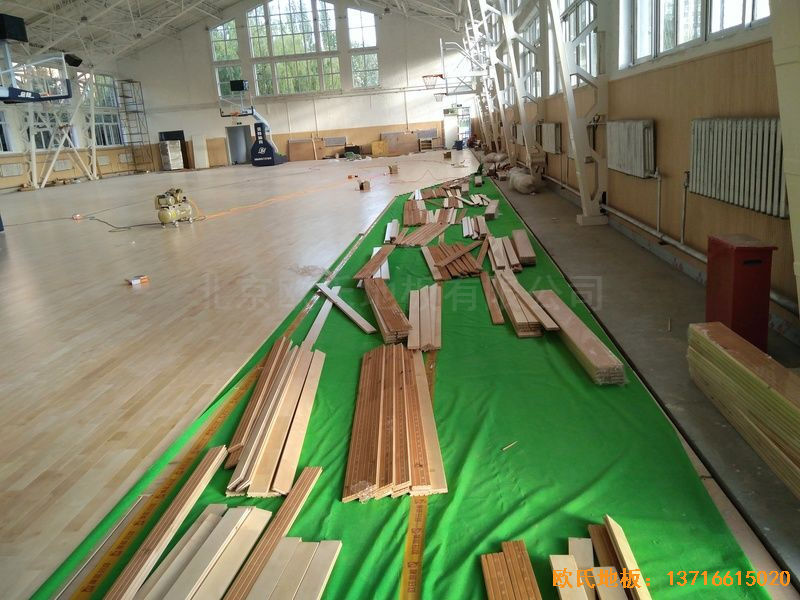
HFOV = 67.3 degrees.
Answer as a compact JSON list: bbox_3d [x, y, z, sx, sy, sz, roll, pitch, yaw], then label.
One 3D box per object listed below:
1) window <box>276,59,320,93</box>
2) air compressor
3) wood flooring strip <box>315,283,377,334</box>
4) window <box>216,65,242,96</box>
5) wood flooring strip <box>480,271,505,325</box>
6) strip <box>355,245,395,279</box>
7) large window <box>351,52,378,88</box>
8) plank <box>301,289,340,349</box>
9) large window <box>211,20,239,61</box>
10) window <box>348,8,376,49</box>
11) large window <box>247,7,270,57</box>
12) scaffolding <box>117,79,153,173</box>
[{"bbox_3d":[-6.372,-14.067,37.798,2.715,1.892,0.150,-3,16,6],"label":"window"},{"bbox_3d":[-4.483,-1.849,11.994,0.370,0.710,0.720,0,16,14],"label":"air compressor"},{"bbox_3d":[-0.490,0.047,5.139,0.073,0.024,1.701,-10,17,-18],"label":"wood flooring strip"},{"bbox_3d":[-10.717,-13.964,38.196,1.609,1.902,0.150,-3,16,6],"label":"window"},{"bbox_3d":[0.778,-0.044,5.149,0.072,0.022,1.602,-3,16,5],"label":"wood flooring strip"},{"bbox_3d":[-0.249,-0.432,6.700,0.182,0.030,1.669,-2,16,9],"label":"strip"},{"bbox_3d":[-2.122,-14.258,37.382,1.661,2.021,0.150,-3,16,6],"label":"large window"},{"bbox_3d":[-0.629,0.119,4.977,0.082,0.022,1.700,-4,16,3],"label":"plank"},{"bbox_3d":[-10.942,-16.199,37.564,1.664,2.281,0.150,-3,16,6],"label":"large window"},{"bbox_3d":[-2.301,-16.648,36.854,1.620,2.300,0.150,-2,16,6],"label":"window"},{"bbox_3d":[-9.299,-17.644,39.680,1.210,3.155,0.150,-3,16,6],"label":"large window"},{"bbox_3d":[-16.815,-11.024,38.281,0.980,5.600,1.300,-2,16,6],"label":"scaffolding"}]

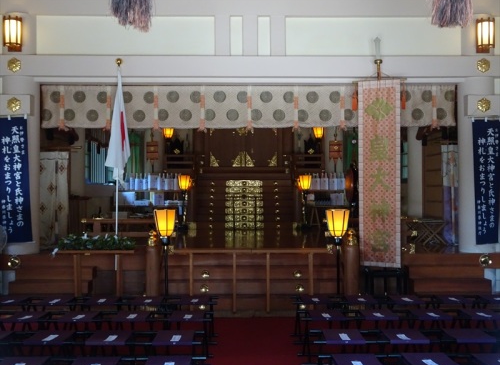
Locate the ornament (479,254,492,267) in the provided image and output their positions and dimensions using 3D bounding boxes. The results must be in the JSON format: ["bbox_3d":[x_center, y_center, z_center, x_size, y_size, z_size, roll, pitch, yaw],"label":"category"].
[{"bbox_3d":[3.360,1.110,9.050,0.175,0.175,0.090,0,-1,-1],"label":"ornament"}]

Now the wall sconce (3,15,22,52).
[{"bbox_3d":[-3.291,-2.064,8.825,0.251,0.456,0.205,0,0,-1],"label":"wall sconce"}]

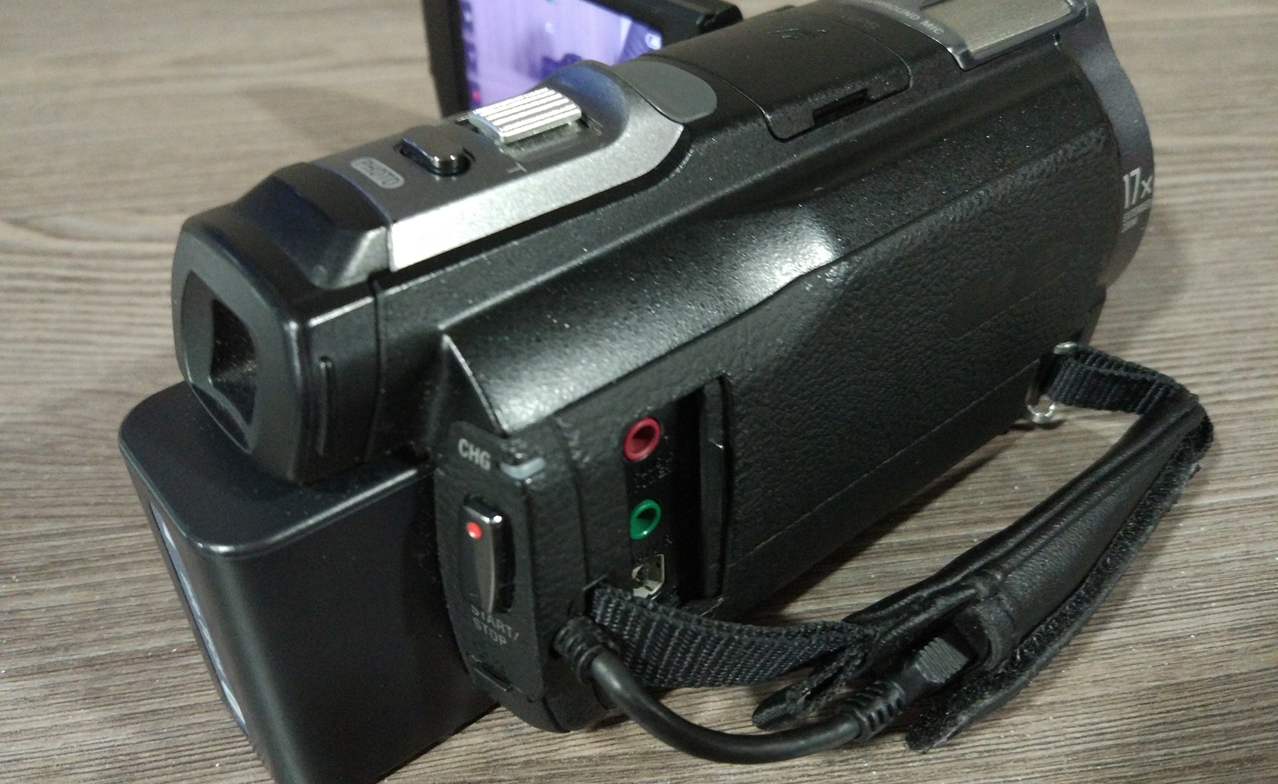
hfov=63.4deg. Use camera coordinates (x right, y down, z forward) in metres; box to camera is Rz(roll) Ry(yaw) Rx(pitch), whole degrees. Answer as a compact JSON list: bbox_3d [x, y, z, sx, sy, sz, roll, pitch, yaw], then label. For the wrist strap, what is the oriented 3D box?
[{"bbox_3d":[0.044,0.021,0.144,0.110,0.027,0.035,-27,44,-31],"label":"wrist strap"}]

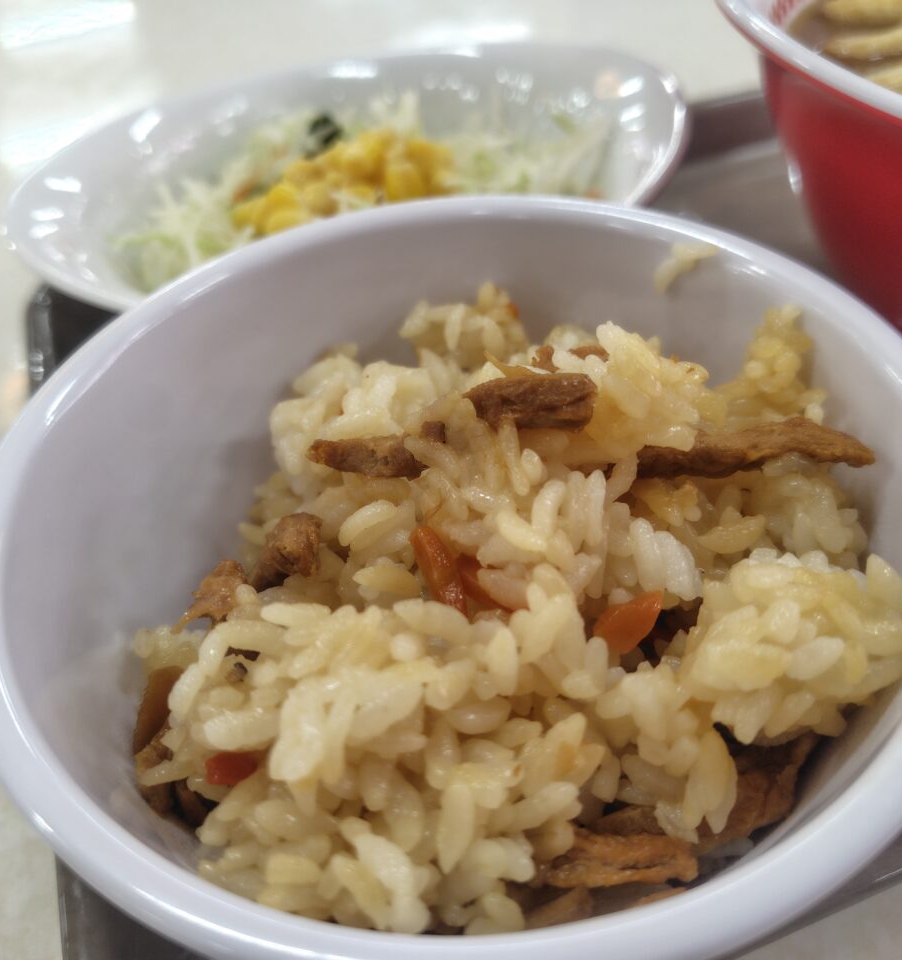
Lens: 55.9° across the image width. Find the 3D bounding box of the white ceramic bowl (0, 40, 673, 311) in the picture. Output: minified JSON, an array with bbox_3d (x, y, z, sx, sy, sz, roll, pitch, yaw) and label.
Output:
[{"bbox_3d":[-0.019,-0.064,0.220,0.167,0.047,0.124,-23,48,-18],"label":"white ceramic bowl"}]

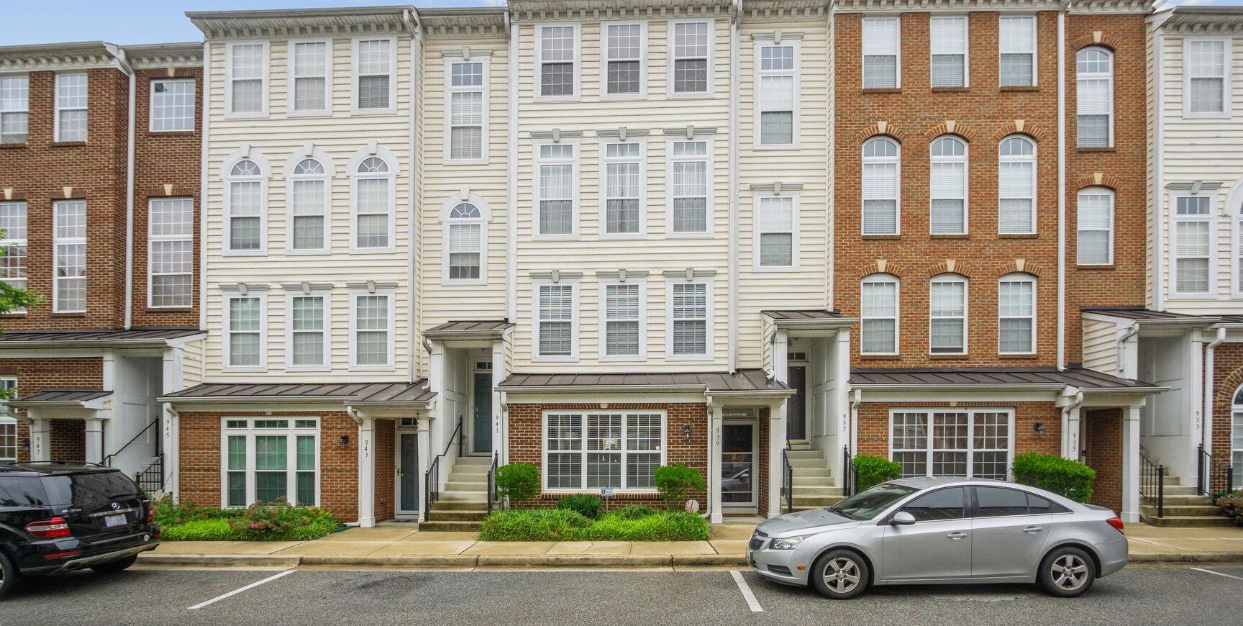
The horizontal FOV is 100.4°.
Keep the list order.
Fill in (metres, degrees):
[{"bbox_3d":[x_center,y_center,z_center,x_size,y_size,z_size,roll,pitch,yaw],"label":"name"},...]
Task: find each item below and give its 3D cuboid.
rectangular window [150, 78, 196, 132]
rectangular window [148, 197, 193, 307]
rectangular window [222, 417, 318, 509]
[{"bbox_3d":[-11.260,-5.220,13.000,1.130,1.300,0.130,0,-4,3],"label":"rectangular window"},{"bbox_3d":[-11.508,-1.544,13.220,1.153,2.815,0.100,0,-1,2],"label":"rectangular window"},{"bbox_3d":[-7.897,3.376,11.650,2.184,2.076,0.120,0,-1,2],"label":"rectangular window"}]

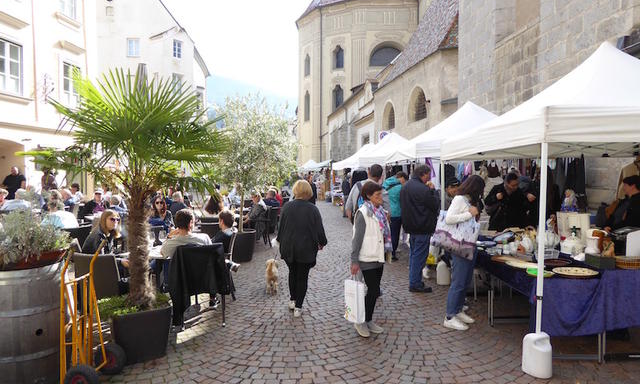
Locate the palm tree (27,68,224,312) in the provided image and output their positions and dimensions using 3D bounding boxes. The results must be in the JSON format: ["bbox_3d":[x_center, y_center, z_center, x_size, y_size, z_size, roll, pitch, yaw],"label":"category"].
[{"bbox_3d":[-1.745,-0.015,4.170,1.750,2.120,1.700,0,1,0],"label":"palm tree"}]

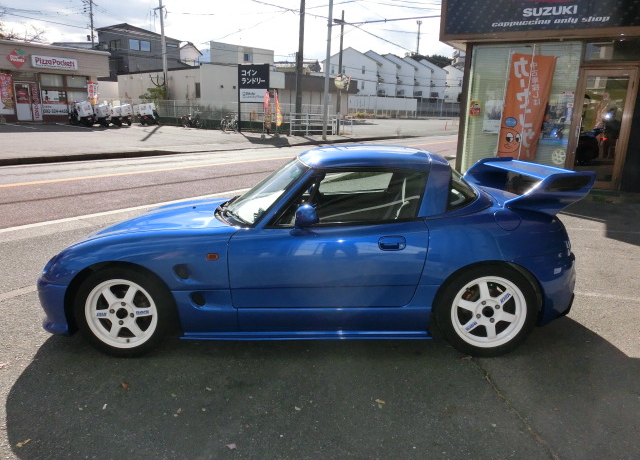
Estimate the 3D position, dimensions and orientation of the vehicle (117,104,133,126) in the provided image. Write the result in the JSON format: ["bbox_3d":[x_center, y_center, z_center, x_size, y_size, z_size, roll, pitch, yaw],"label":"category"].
[{"bbox_3d":[-11.011,-6.515,26.300,0.650,1.220,1.650,-6,16,-27],"label":"vehicle"}]

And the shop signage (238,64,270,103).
[{"bbox_3d":[-3.614,-8.066,25.500,2.000,2.000,0.150,9,17,28],"label":"shop signage"}]

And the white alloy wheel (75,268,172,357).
[{"bbox_3d":[-1.121,0.462,2.689,0.530,0.530,0.170,-1,13,2],"label":"white alloy wheel"}]

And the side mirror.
[{"bbox_3d":[-0.073,-0.068,2.435,0.120,0.115,0.175,-1,13,2],"label":"side mirror"}]

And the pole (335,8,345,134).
[{"bbox_3d":[1.077,-7.897,23.572,0.300,6.070,0.250,2,14,0],"label":"pole"}]

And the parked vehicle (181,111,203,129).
[{"bbox_3d":[-7.312,-6.259,26.300,0.600,1.000,1.600,9,16,26],"label":"parked vehicle"}]

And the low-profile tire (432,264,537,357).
[{"bbox_3d":[0.938,0.439,2.638,0.570,0.570,0.185,0,14,1],"label":"low-profile tire"}]

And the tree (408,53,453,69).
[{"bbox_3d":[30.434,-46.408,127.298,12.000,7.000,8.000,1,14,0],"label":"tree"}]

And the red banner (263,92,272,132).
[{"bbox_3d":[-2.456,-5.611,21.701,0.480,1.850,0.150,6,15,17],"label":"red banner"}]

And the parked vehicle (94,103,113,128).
[{"bbox_3d":[-12.675,-6.685,26.751,1.720,1.360,0.630,10,17,30],"label":"parked vehicle"}]

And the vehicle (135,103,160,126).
[{"bbox_3d":[-9.804,-6.593,26.500,0.630,1.220,1.600,6,15,17],"label":"vehicle"}]

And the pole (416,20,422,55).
[{"bbox_3d":[26.801,-51.249,125.000,1.500,11.000,1.500,2,15,0],"label":"pole"}]

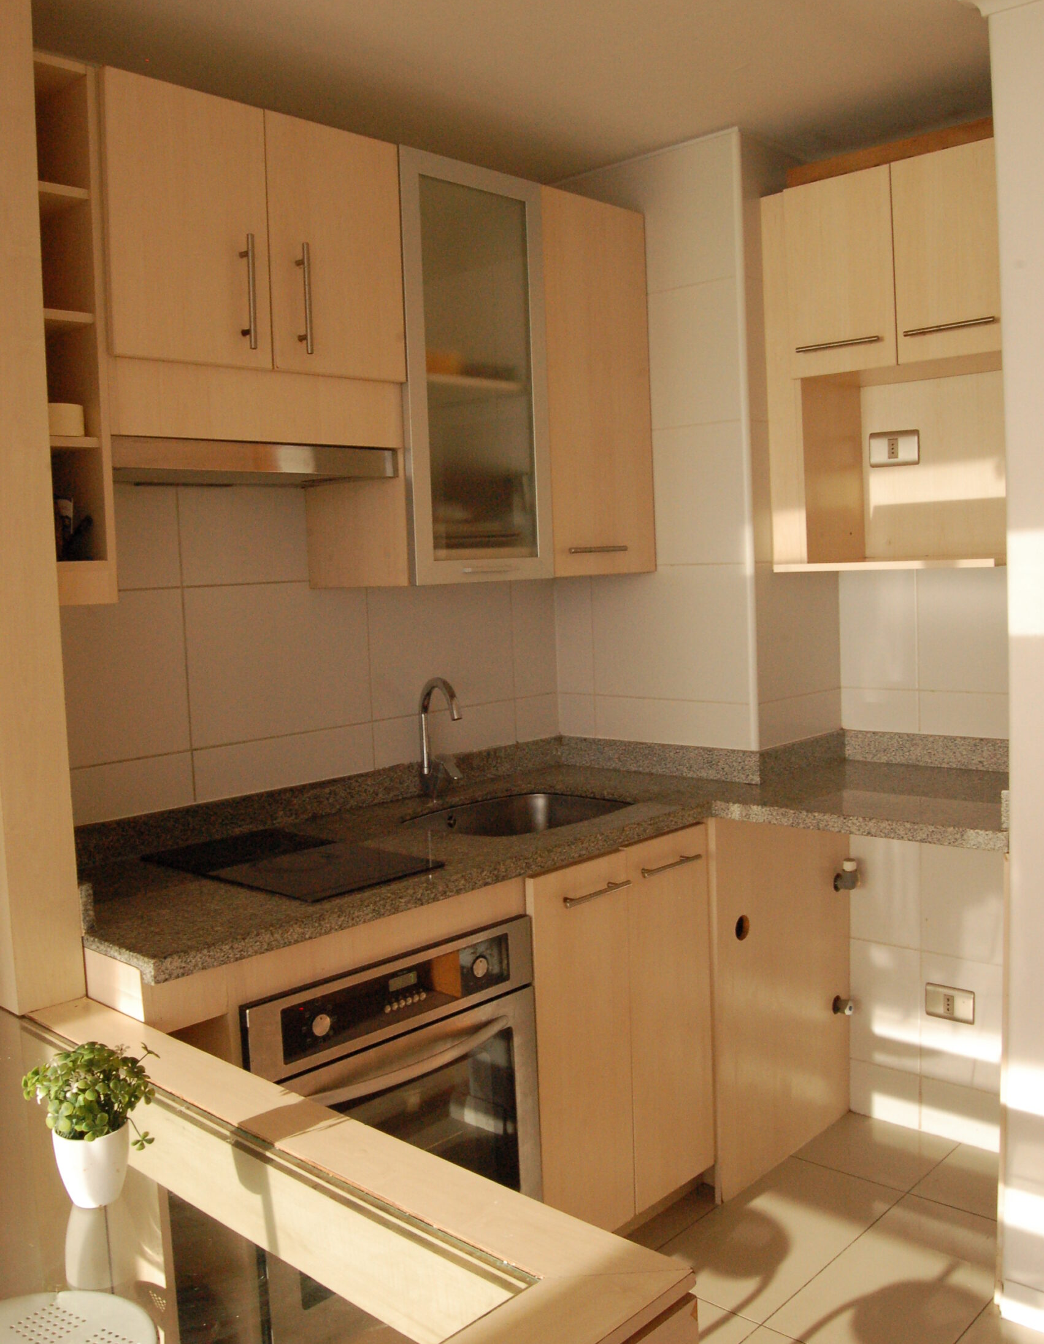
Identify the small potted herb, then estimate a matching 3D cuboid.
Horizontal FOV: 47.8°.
[{"bbox_3d":[-0.414,0.428,1.122,0.120,0.157,0.120,2,5,43],"label":"small potted herb"}]

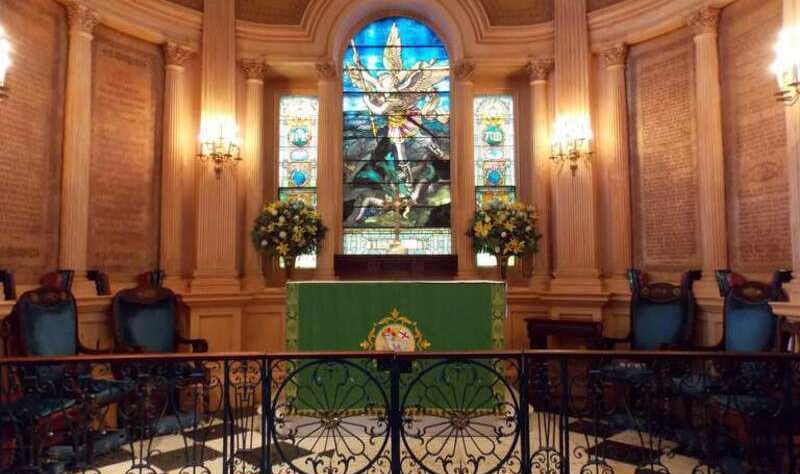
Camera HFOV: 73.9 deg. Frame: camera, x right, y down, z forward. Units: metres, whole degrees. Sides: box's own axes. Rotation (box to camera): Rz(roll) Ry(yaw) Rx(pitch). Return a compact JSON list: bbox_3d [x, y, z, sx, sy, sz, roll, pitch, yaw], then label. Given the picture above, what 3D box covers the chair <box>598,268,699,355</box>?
[{"bbox_3d":[1.850,0.871,3.896,0.640,1.112,0.620,3,-5,-43],"label":"chair"}]

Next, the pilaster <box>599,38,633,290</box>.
[{"bbox_3d":[1.931,-0.619,4.718,0.210,2.198,0.170,-3,-5,39],"label":"pilaster"}]

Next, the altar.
[{"bbox_3d":[-0.032,0.884,4.393,1.672,1.011,0.700,0,-4,0],"label":"altar"}]

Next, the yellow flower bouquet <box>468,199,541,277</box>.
[{"bbox_3d":[0.961,0.026,4.893,0.635,0.710,0.530,0,-4,0],"label":"yellow flower bouquet"}]

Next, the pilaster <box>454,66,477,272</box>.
[{"bbox_3d":[0.635,-0.590,5.154,0.220,2.198,0.170,0,-4,0],"label":"pilaster"}]

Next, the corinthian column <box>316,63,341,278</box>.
[{"bbox_3d":[-0.698,-0.590,5.154,0.220,2.198,0.170,0,-4,0],"label":"corinthian column"}]

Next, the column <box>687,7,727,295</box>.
[{"bbox_3d":[2.373,-0.659,4.089,0.170,2.198,0.210,3,-5,-36],"label":"column"}]

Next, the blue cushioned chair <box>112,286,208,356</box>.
[{"bbox_3d":[-1.820,0.901,3.960,0.640,1.040,0.620,-4,-5,45],"label":"blue cushioned chair"}]

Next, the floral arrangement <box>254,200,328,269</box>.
[{"bbox_3d":[-1.014,-0.006,4.895,0.663,0.646,0.530,0,-4,0],"label":"floral arrangement"}]

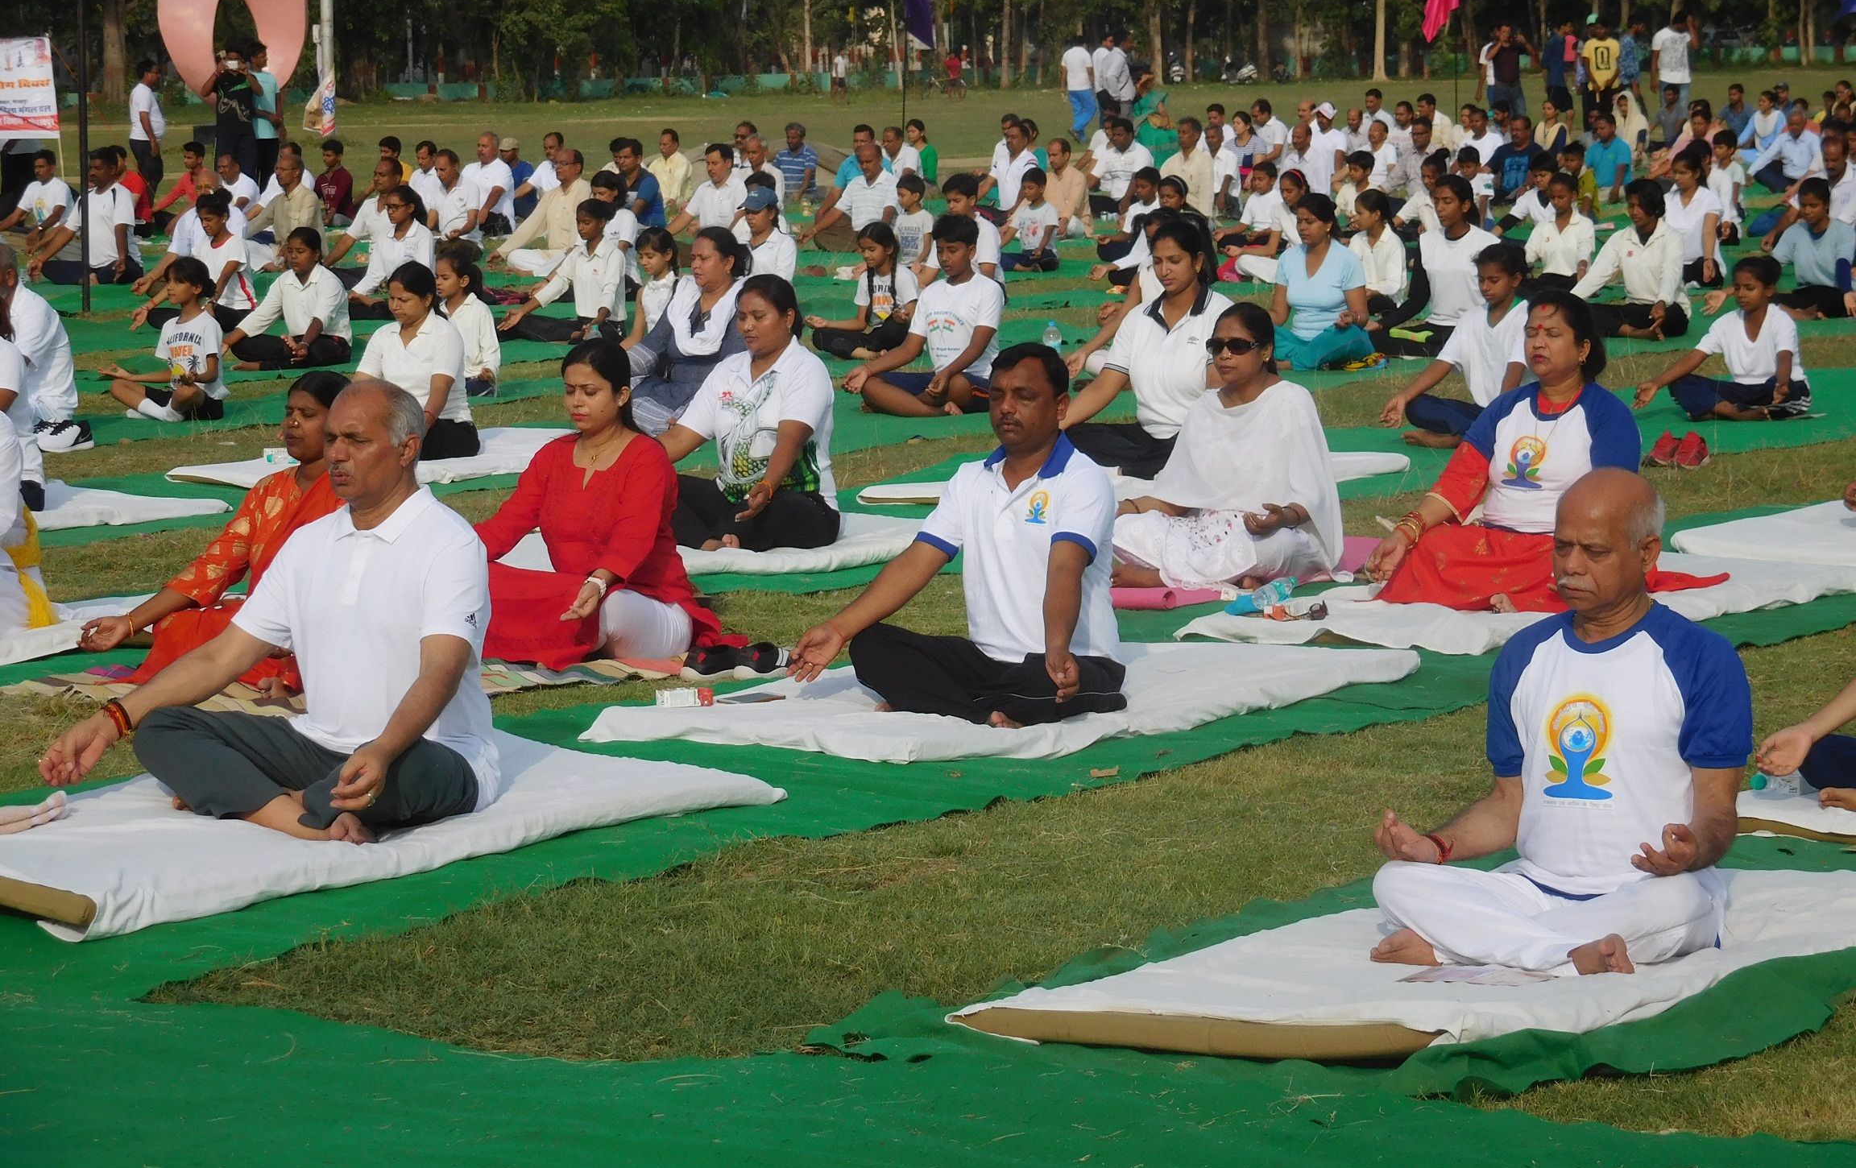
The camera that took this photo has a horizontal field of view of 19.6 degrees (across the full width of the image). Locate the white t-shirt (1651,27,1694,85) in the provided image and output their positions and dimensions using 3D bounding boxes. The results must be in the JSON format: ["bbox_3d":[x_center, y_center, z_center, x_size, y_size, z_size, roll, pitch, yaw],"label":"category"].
[{"bbox_3d":[9.582,-6.802,69.000,0.500,0.720,0.290,-4,6,-25],"label":"white t-shirt"}]

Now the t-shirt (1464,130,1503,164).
[{"bbox_3d":[5.482,-4.208,53.000,0.500,0.540,0.330,4,7,35],"label":"t-shirt"}]

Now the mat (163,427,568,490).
[{"bbox_3d":[-1.940,-0.479,20.390,0.940,0.070,1.820,3,7,36],"label":"mat"}]

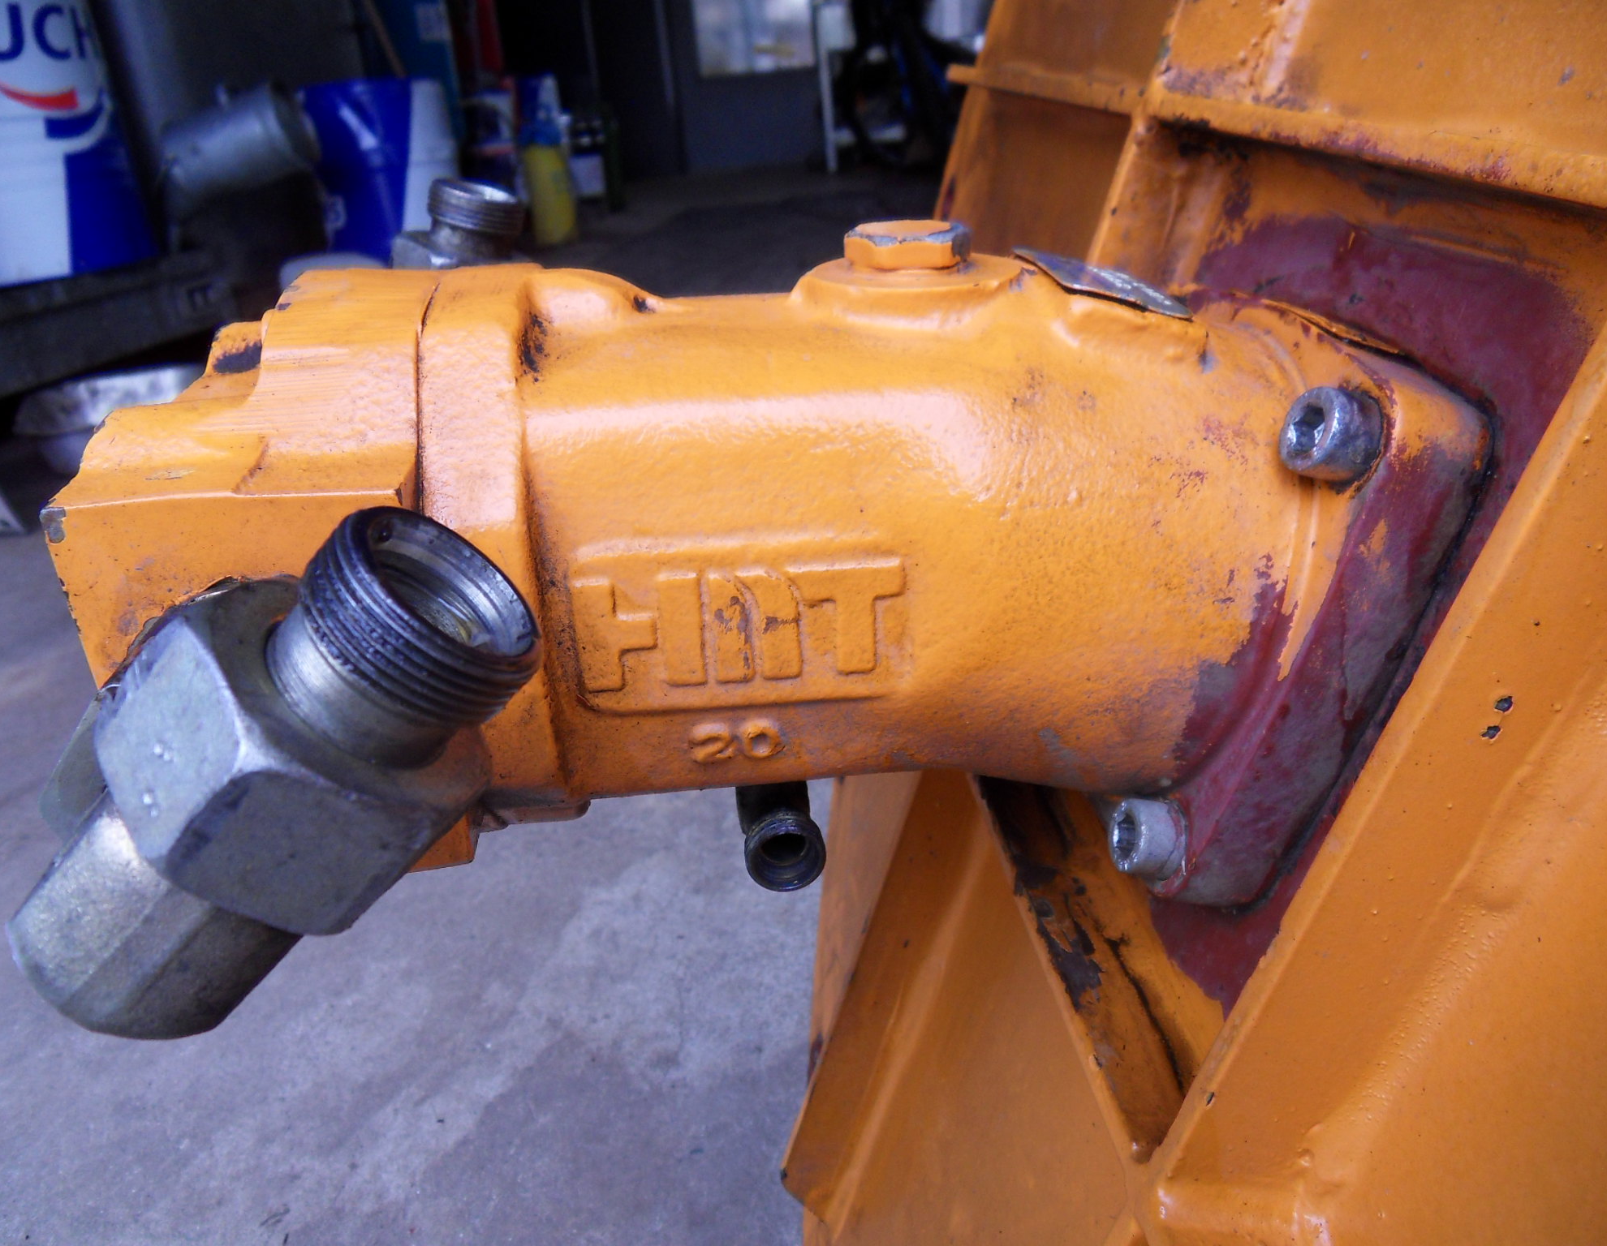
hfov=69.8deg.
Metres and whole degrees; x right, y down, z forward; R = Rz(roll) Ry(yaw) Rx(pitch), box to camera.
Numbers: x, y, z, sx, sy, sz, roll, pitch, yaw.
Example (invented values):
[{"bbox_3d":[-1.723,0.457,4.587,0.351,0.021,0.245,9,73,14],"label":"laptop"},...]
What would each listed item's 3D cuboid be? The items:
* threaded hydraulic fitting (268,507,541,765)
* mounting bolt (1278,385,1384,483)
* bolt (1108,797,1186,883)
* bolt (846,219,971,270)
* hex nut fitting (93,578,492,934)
[{"bbox_3d":[-0.062,0.003,0.181,0.036,0.024,0.036,45,16,0],"label":"threaded hydraulic fitting"},{"bbox_3d":[0.106,-0.038,0.231,0.011,0.018,0.018,10,0,-13],"label":"mounting bolt"},{"bbox_3d":[0.085,0.054,0.288,0.011,0.018,0.018,10,0,-13],"label":"bolt"},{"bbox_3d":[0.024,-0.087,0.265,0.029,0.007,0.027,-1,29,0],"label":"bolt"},{"bbox_3d":[-0.080,0.020,0.188,0.027,0.056,0.049,-45,33,16],"label":"hex nut fitting"}]

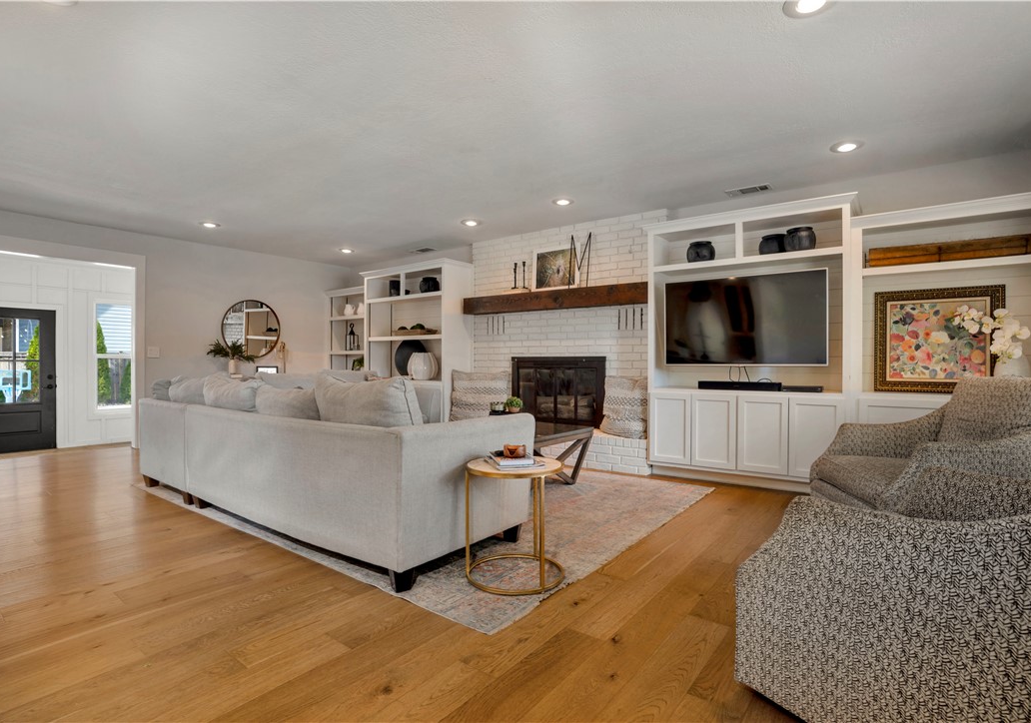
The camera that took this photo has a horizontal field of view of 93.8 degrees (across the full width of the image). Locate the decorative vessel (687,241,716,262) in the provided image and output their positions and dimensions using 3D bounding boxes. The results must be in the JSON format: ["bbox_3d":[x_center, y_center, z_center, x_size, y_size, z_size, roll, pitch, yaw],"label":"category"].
[{"bbox_3d":[1.700,-0.995,4.415,0.245,0.190,0.245,0,0,35],"label":"decorative vessel"}]

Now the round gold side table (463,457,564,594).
[{"bbox_3d":[-0.004,0.770,2.346,0.470,0.540,0.470,0,0,0],"label":"round gold side table"}]

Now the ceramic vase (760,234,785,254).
[{"bbox_3d":[2.195,-0.980,4.095,0.235,0.190,0.235,0,0,35],"label":"ceramic vase"}]

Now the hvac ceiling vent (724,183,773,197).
[{"bbox_3d":[2.056,-1.507,4.246,0.352,0.020,0.150,0,0,35],"label":"hvac ceiling vent"}]

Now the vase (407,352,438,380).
[{"bbox_3d":[-1.233,0.060,6.460,0.400,0.355,0.400,0,0,0],"label":"vase"}]

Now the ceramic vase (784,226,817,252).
[{"bbox_3d":[2.342,-0.985,3.965,0.228,0.205,0.228,0,0,35],"label":"ceramic vase"}]

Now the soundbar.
[{"bbox_3d":[1.929,0.213,4.153,0.650,0.068,0.100,0,0,35],"label":"soundbar"}]

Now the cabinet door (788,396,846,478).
[{"bbox_3d":[2.349,0.614,3.760,0.370,0.650,0.022,0,0,35],"label":"cabinet door"}]

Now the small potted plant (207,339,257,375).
[{"bbox_3d":[-3.673,-0.058,6.253,0.400,0.480,0.530,0,0,38],"label":"small potted plant"}]

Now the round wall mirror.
[{"bbox_3d":[-3.631,-0.442,6.640,0.030,0.790,0.780,0,0,38],"label":"round wall mirror"}]

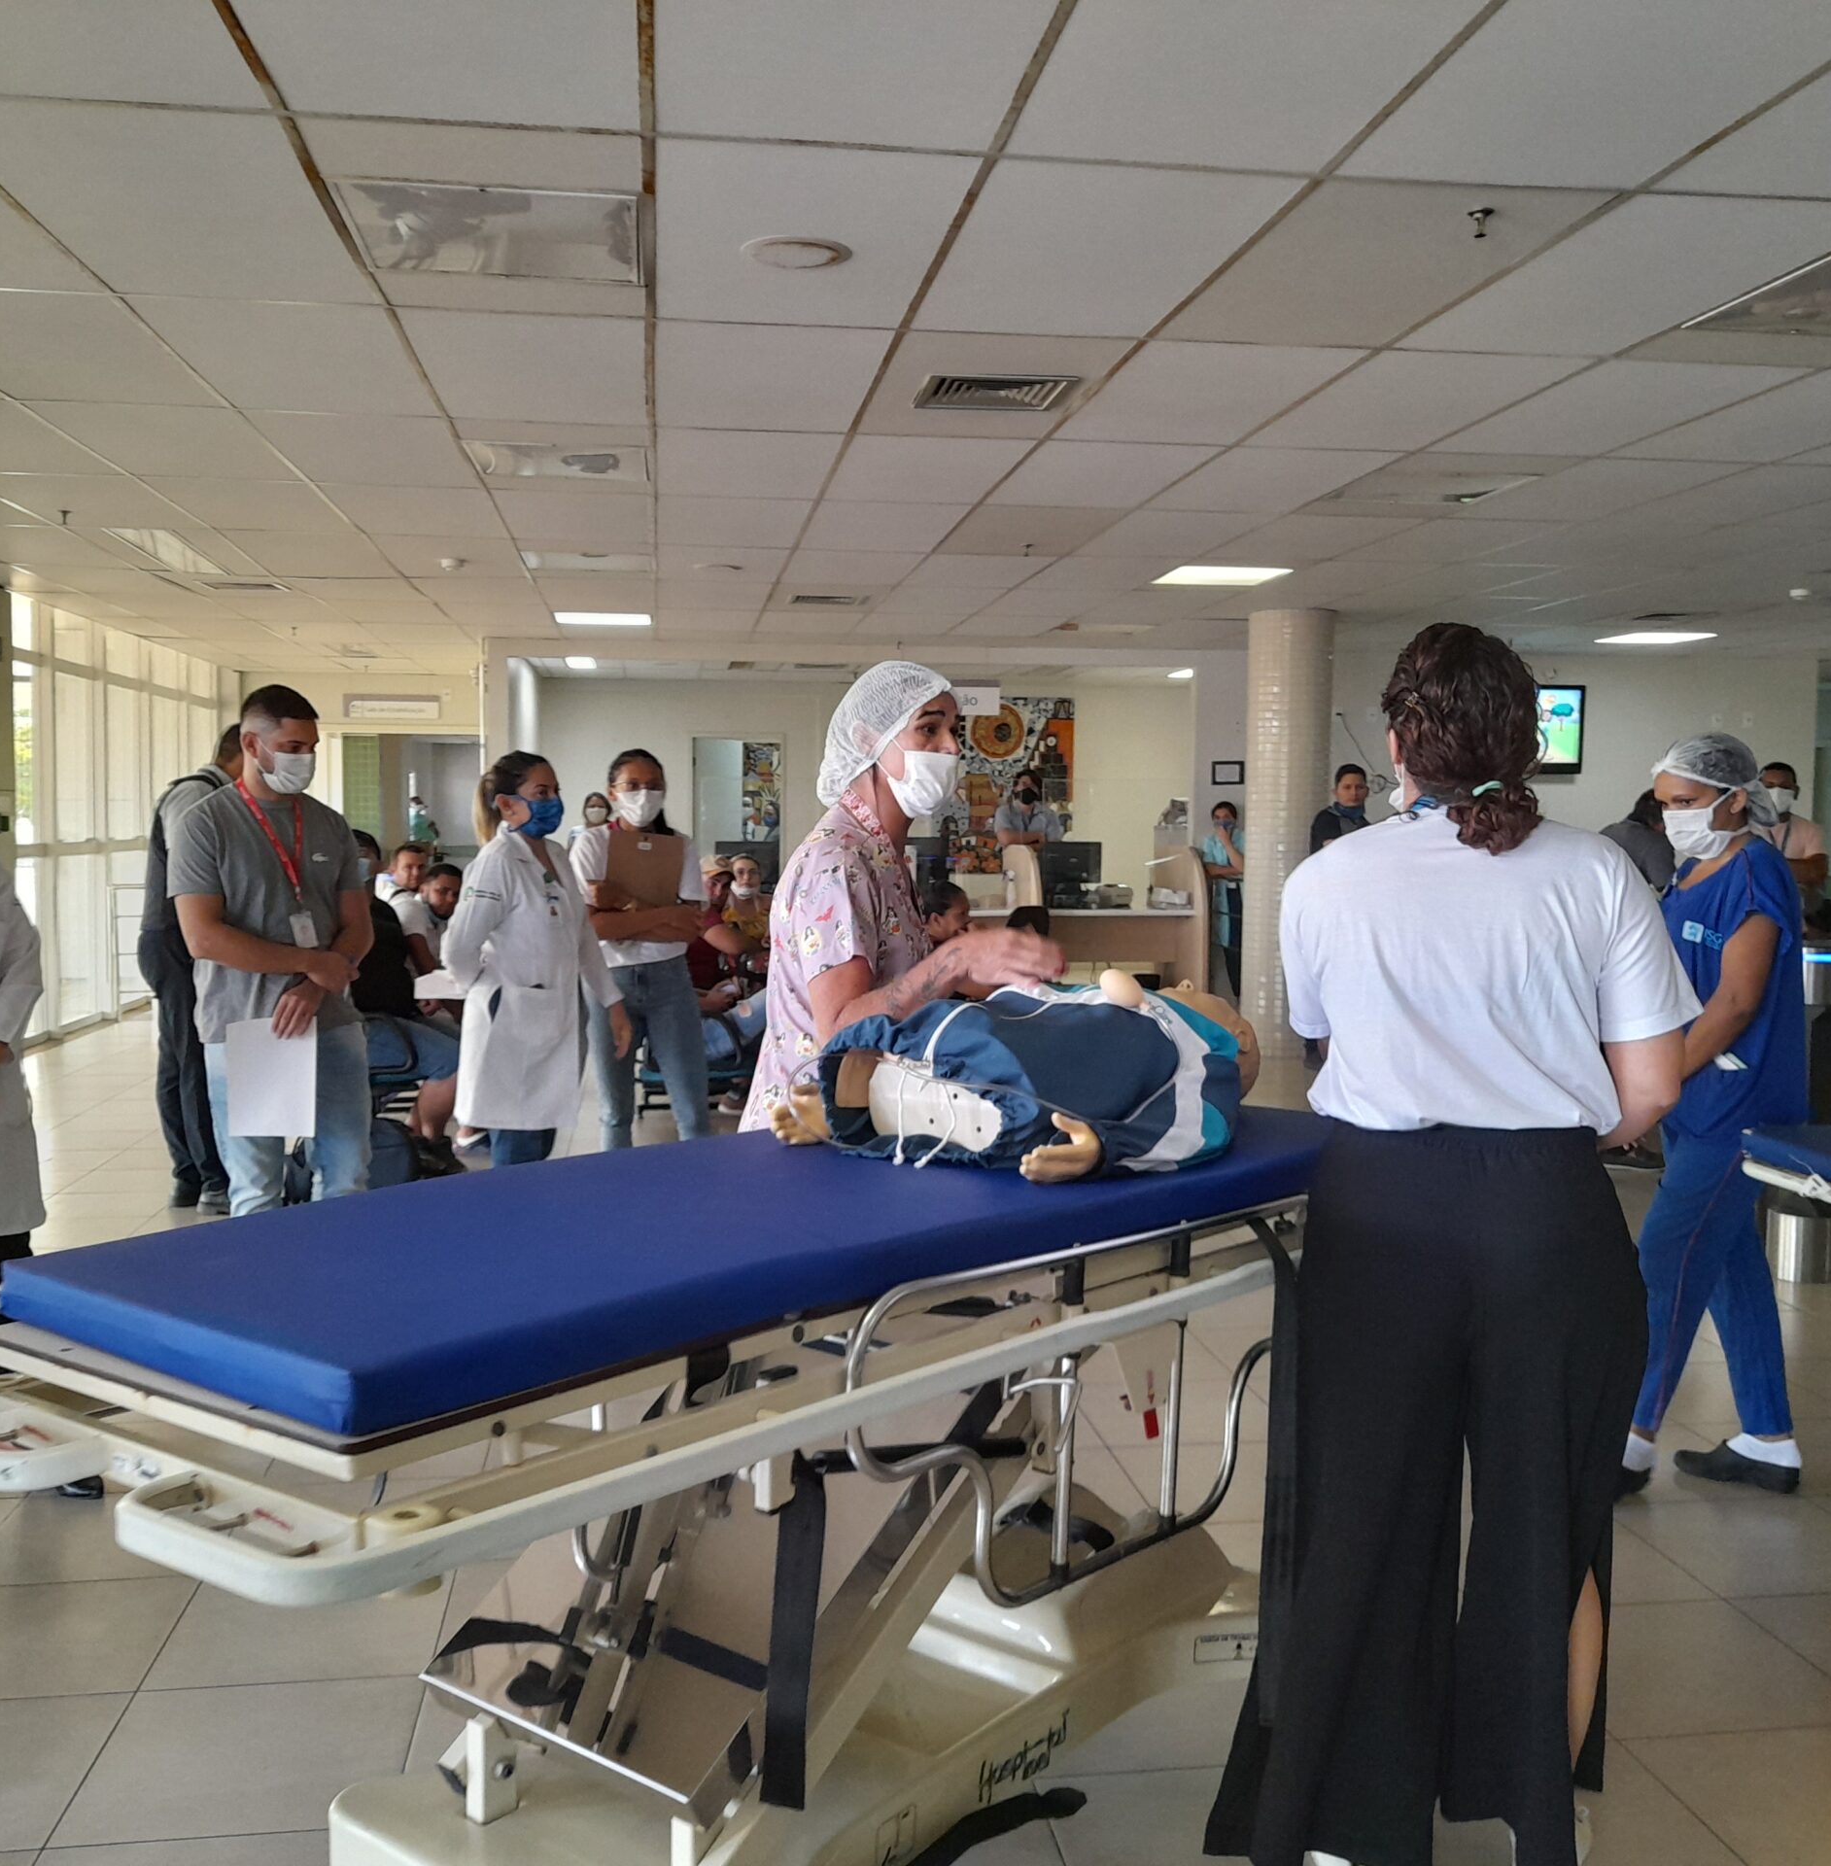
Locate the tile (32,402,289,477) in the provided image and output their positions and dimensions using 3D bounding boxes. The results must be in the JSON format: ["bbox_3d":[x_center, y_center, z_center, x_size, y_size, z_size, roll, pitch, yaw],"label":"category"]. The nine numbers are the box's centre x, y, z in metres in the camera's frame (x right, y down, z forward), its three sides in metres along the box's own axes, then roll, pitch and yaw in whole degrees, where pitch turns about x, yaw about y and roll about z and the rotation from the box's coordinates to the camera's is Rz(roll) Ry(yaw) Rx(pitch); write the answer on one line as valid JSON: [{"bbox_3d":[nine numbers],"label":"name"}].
[{"bbox_3d":[-2.442,-1.622,5.975,0.617,0.025,1.215,0,4,-8],"label":"tile"}]

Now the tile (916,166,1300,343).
[{"bbox_3d":[0.373,-1.494,3.972,0.624,0.025,1.220,0,4,-8],"label":"tile"}]

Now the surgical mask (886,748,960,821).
[{"bbox_3d":[0.011,-0.237,2.870,0.105,0.115,0.140,2,4,20],"label":"surgical mask"}]

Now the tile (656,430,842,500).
[{"bbox_3d":[-0.599,-1.644,6.291,0.624,0.025,1.220,0,4,-8],"label":"tile"}]

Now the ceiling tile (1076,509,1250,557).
[{"bbox_3d":[1.105,-1.732,7.805,0.630,0.025,1.240,0,4,-8],"label":"ceiling tile"}]

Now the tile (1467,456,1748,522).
[{"bbox_3d":[2.510,-1.640,6.668,0.617,0.025,1.215,0,4,-8],"label":"tile"}]

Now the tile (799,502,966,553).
[{"bbox_3d":[-0.146,-1.730,7.628,0.630,0.025,1.240,0,4,-8],"label":"tile"}]

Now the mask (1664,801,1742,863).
[{"bbox_3d":[1.576,-0.199,3.610,0.100,0.115,0.145,-1,4,-18],"label":"mask"}]

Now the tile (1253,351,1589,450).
[{"bbox_3d":[1.440,-1.558,5.296,0.617,0.025,1.215,0,4,-8],"label":"tile"}]

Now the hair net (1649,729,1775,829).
[{"bbox_3d":[1.718,-0.328,3.860,0.270,0.210,0.200,-1,4,-18],"label":"hair net"}]

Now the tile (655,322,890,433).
[{"bbox_3d":[-0.429,-1.575,5.116,0.630,0.025,1.240,0,4,-8],"label":"tile"}]

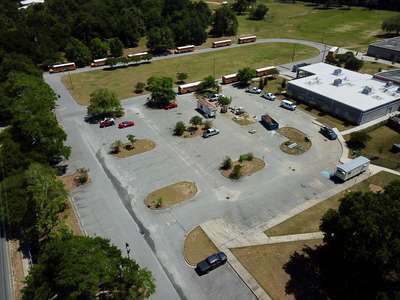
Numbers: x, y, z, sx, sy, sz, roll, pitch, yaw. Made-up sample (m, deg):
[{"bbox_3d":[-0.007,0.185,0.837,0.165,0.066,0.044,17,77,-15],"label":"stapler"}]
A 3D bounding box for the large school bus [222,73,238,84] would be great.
[{"bbox_3d":[15.170,-30.900,128.010,12.000,3.100,2.450,-18,36,-25],"label":"large school bus"}]

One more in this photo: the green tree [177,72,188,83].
[{"bbox_3d":[-7.480,-30.810,128.820,4.700,4.130,4.700,-1,33,0],"label":"green tree"}]

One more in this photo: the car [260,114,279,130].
[{"bbox_3d":[21.340,-8.510,92.510,2.300,2.250,6.100,-10,33,-14],"label":"car"}]

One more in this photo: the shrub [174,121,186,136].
[{"bbox_3d":[-5.954,-6.585,92.954,3.200,4.700,3.200,-2,32,0],"label":"shrub"}]

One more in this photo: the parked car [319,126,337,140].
[{"bbox_3d":[38.750,-5.060,89.940,1.950,1.700,5.100,-11,34,-16],"label":"parked car"}]

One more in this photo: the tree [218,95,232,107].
[{"bbox_3d":[8.860,-16.440,104.850,4.500,5.420,4.500,-1,33,0],"label":"tree"}]

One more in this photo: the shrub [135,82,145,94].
[{"bbox_3d":[-23.960,-24.390,118.980,3.480,4.270,3.480,-1,33,0],"label":"shrub"}]

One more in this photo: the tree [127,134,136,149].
[{"bbox_3d":[-18.780,-2.550,82.860,2.400,3.300,2.400,-18,36,-26],"label":"tree"}]

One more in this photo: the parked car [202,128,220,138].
[{"bbox_3d":[3.510,-5.080,89.450,4.750,1.600,1.850,-18,36,-25],"label":"parked car"}]

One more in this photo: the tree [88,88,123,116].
[{"bbox_3d":[-31.700,-15.330,98.590,9.600,8.800,9.600,-18,36,-26],"label":"tree"}]

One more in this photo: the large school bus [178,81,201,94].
[{"bbox_3d":[-2.380,-24.940,118.810,12.000,3.100,2.450,-18,36,-26],"label":"large school bus"}]

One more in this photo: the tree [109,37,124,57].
[{"bbox_3d":[-45.010,-55.530,162.340,7.750,10.450,7.750,-1,33,0],"label":"tree"}]

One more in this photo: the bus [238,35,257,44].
[{"bbox_3d":[29.970,-68.920,188.660,11.900,3.100,2.500,-14,35,-20],"label":"bus"}]

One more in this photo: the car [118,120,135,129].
[{"bbox_3d":[-23.160,-7.950,95.040,4.650,1.400,1.850,-18,36,-24],"label":"car"}]

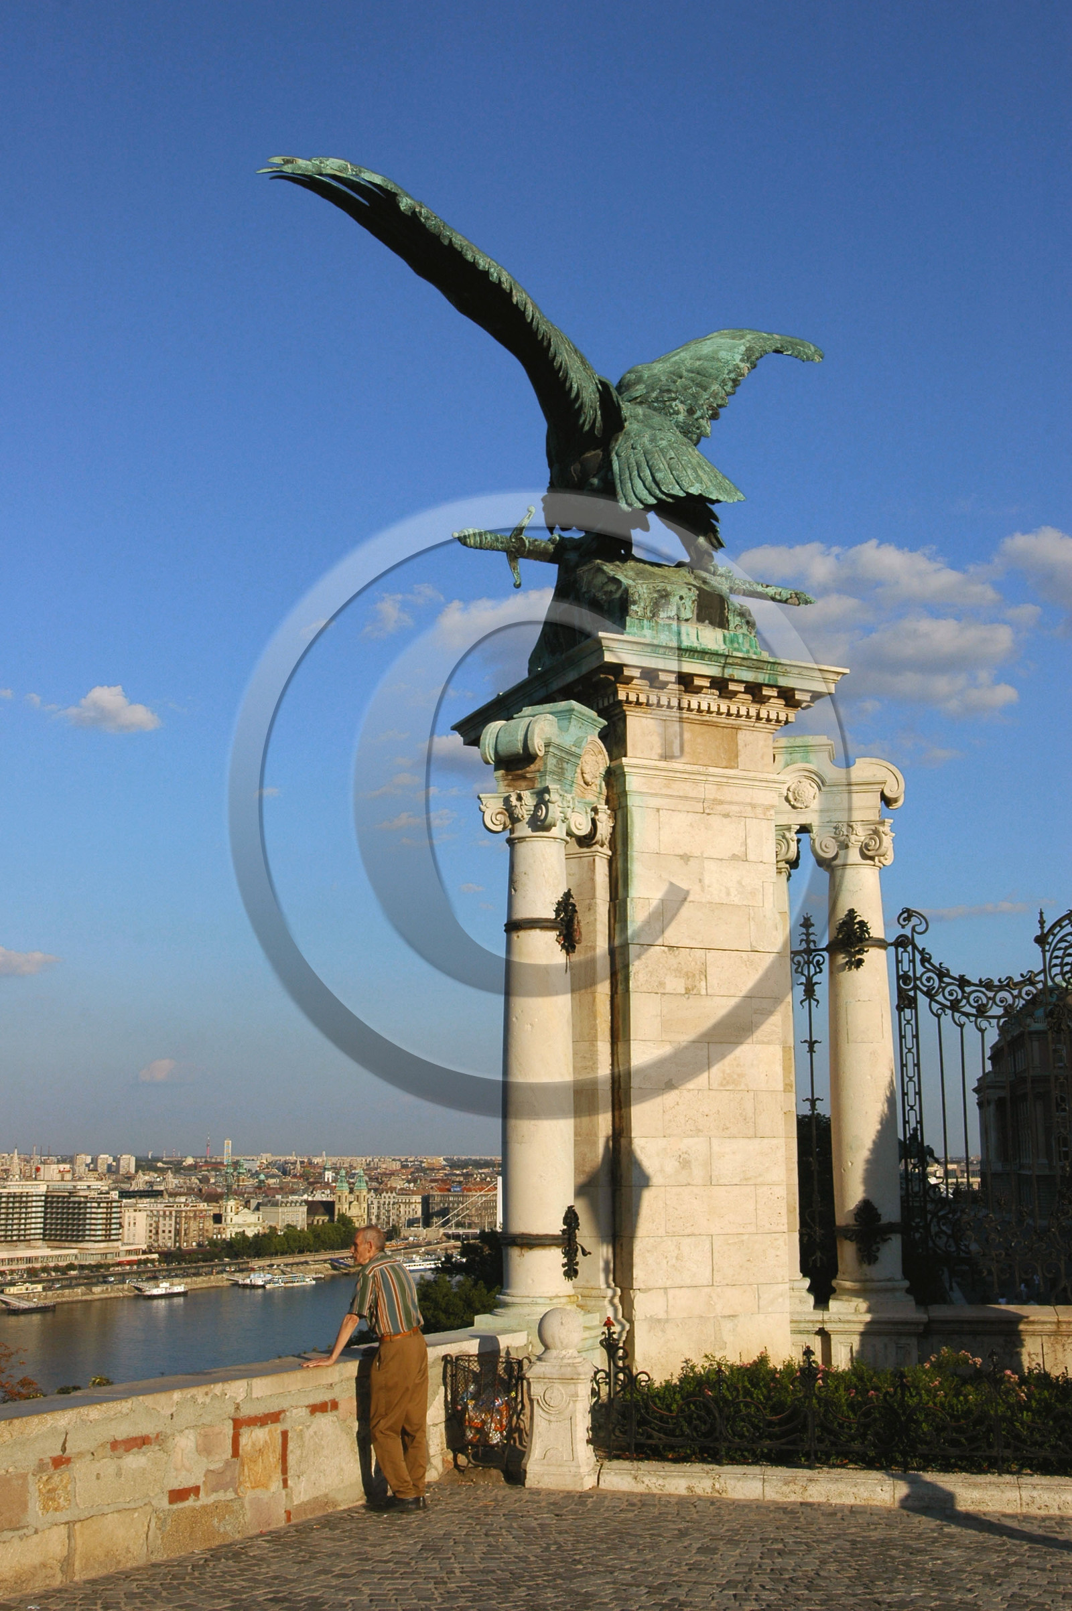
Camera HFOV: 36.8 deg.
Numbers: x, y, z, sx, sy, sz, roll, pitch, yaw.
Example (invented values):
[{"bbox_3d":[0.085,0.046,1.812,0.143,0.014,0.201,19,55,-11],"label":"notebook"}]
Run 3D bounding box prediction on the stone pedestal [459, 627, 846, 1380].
[{"bbox_3d":[0.927,1.954,13.894,2.400,5.930,3.100,6,-13,-25],"label":"stone pedestal"}]

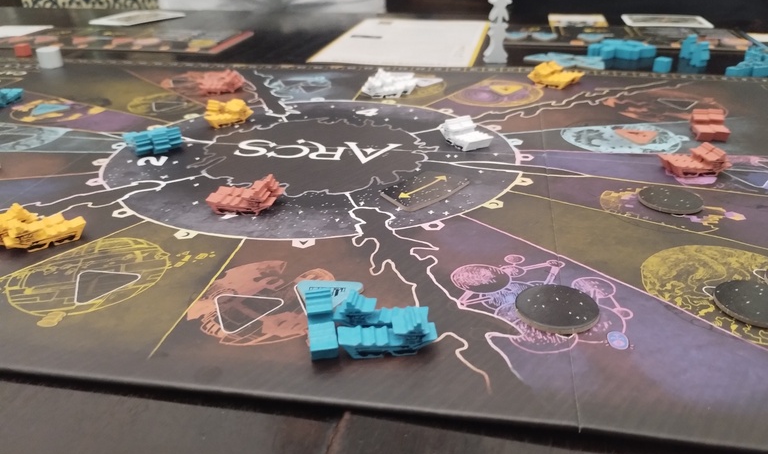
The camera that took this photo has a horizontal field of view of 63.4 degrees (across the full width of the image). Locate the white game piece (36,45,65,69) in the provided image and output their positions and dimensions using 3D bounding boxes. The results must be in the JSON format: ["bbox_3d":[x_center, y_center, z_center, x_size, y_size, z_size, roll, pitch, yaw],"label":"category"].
[{"bbox_3d":[-0.312,-0.159,0.583,0.019,0.017,0.019,-1,28,0],"label":"white game piece"}]

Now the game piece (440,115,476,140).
[{"bbox_3d":[0.047,-0.061,0.389,0.018,0.012,0.018,-12,30,-20],"label":"game piece"}]

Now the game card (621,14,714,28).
[{"bbox_3d":[0.314,-0.229,0.694,0.088,0.002,0.064,5,28,11],"label":"game card"}]

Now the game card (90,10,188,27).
[{"bbox_3d":[-0.308,-0.260,0.782,0.064,0.002,0.088,11,30,22],"label":"game card"}]

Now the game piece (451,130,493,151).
[{"bbox_3d":[0.053,-0.052,0.377,0.018,0.007,0.018,-12,30,-20],"label":"game piece"}]

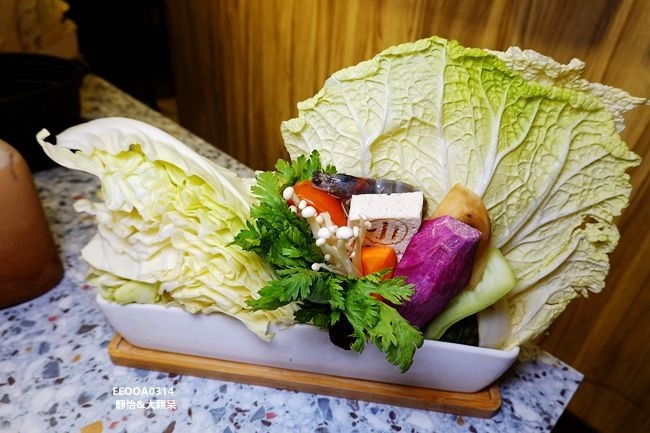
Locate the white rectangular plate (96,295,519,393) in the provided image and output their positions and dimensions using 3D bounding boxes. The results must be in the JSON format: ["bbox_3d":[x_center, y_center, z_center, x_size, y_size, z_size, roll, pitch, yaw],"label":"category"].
[{"bbox_3d":[-0.012,0.066,0.338,0.278,0.055,0.103,7,34,3],"label":"white rectangular plate"}]

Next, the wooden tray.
[{"bbox_3d":[-0.012,0.091,0.352,0.282,0.012,0.106,7,34,3],"label":"wooden tray"}]

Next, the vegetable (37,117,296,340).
[{"bbox_3d":[-0.107,0.008,0.314,0.187,0.127,0.099,7,34,3],"label":"vegetable"}]

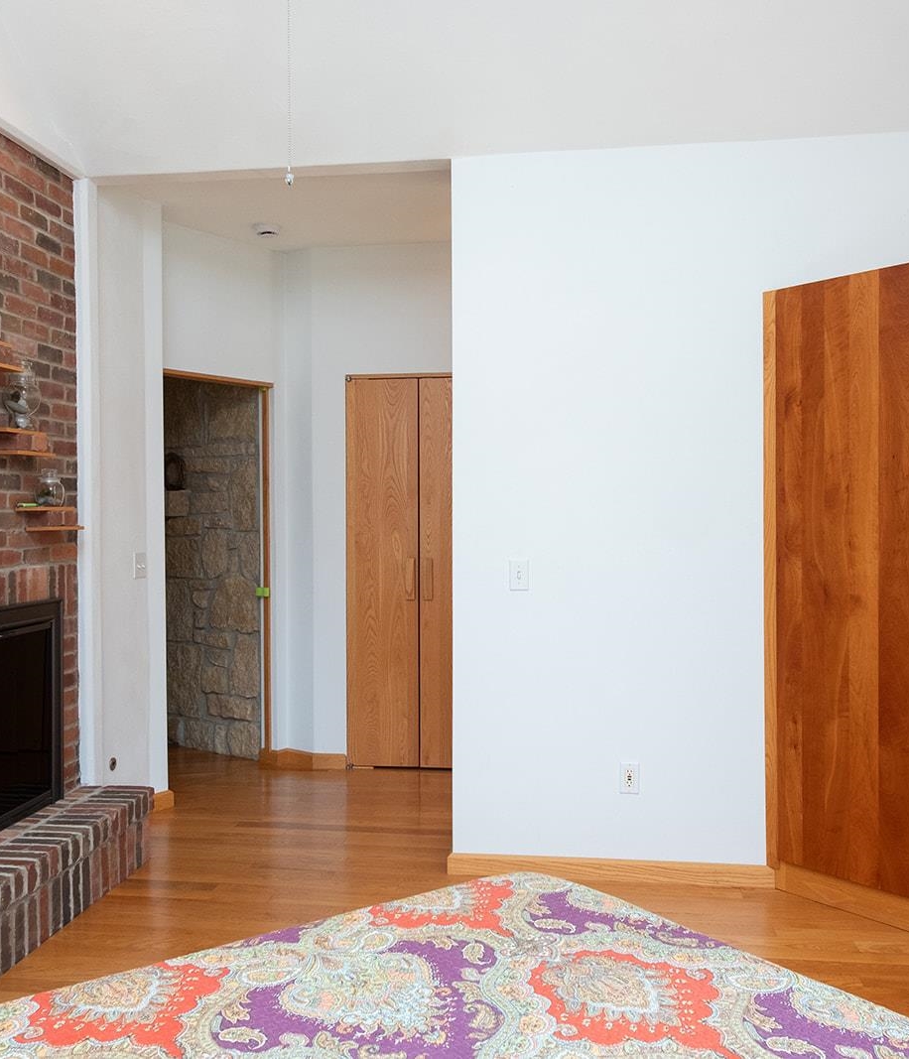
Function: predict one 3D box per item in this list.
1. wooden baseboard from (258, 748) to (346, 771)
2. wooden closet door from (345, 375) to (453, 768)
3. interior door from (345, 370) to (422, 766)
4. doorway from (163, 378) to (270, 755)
[{"bbox_3d":[-0.795,1.217,5.595,0.470,0.083,0.130,0,1,8],"label":"wooden baseboard"},{"bbox_3d":[-0.190,0.226,5.516,0.750,2.050,0.040,0,1,8],"label":"wooden closet door"},{"bbox_3d":[-0.374,0.231,5.542,0.385,2.030,0.040,0,1,8],"label":"interior door"},{"bbox_3d":[-1.250,0.260,5.226,0.130,2.030,0.840,0,1,38],"label":"doorway"}]

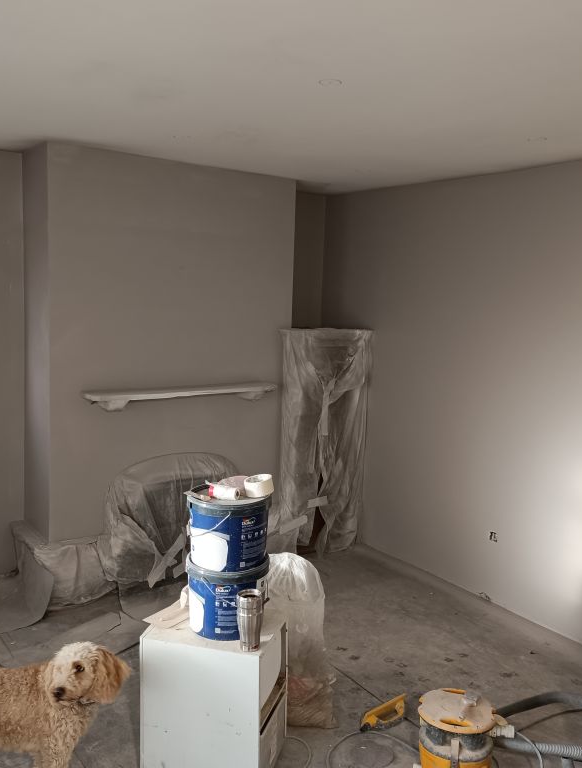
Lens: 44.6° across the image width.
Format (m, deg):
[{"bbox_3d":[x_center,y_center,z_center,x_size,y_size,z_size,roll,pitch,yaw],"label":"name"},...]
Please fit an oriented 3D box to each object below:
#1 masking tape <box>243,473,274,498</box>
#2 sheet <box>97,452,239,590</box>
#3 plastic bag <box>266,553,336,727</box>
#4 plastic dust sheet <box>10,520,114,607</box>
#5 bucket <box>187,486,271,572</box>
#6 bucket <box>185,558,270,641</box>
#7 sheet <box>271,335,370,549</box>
[{"bbox_3d":[-0.113,0.348,2.503,0.100,0.048,0.100,-8,7,-1],"label":"masking tape"},{"bbox_3d":[-0.594,0.759,4.064,0.910,0.695,0.270,-3,9,-35],"label":"sheet"},{"bbox_3d":[0.019,0.990,2.822,0.340,0.645,0.310,2,7,1],"label":"plastic bag"},{"bbox_3d":[-1.256,0.962,3.929,0.430,0.315,0.540,-3,9,-35],"label":"plastic dust sheet"},{"bbox_3d":[-0.221,0.496,2.499,0.292,0.242,0.292,2,7,0],"label":"bucket"},{"bbox_3d":[-0.228,0.737,2.539,0.292,0.247,0.292,2,7,0],"label":"bucket"},{"bbox_3d":[0.136,0.361,4.570,0.710,1.445,0.350,-3,9,-35],"label":"sheet"}]

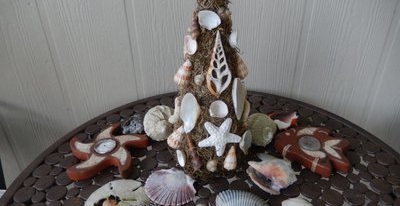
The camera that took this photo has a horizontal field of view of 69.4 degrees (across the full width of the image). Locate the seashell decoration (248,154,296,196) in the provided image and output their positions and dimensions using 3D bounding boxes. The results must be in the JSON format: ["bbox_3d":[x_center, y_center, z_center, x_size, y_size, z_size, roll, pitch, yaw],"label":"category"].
[{"bbox_3d":[0.119,0.112,0.481,0.083,0.046,0.056,13,34,23],"label":"seashell decoration"}]

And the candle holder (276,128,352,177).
[{"bbox_3d":[0.191,0.079,0.499,0.119,0.025,0.100,10,33,17],"label":"candle holder"}]

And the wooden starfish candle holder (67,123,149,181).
[{"bbox_3d":[-0.176,0.090,0.556,0.152,0.023,0.140,-2,31,0],"label":"wooden starfish candle holder"}]

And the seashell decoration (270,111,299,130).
[{"bbox_3d":[0.163,0.035,0.567,0.060,0.032,0.044,-1,31,0],"label":"seashell decoration"}]

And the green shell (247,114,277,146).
[{"bbox_3d":[0.111,0.049,0.523,0.055,0.055,0.050,-18,35,-25],"label":"green shell"}]

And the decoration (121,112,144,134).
[{"bbox_3d":[-0.144,0.043,0.621,0.046,0.035,0.042,-2,31,0],"label":"decoration"}]

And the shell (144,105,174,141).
[{"bbox_3d":[-0.081,0.041,0.590,0.067,0.064,0.056,-2,31,0],"label":"shell"}]

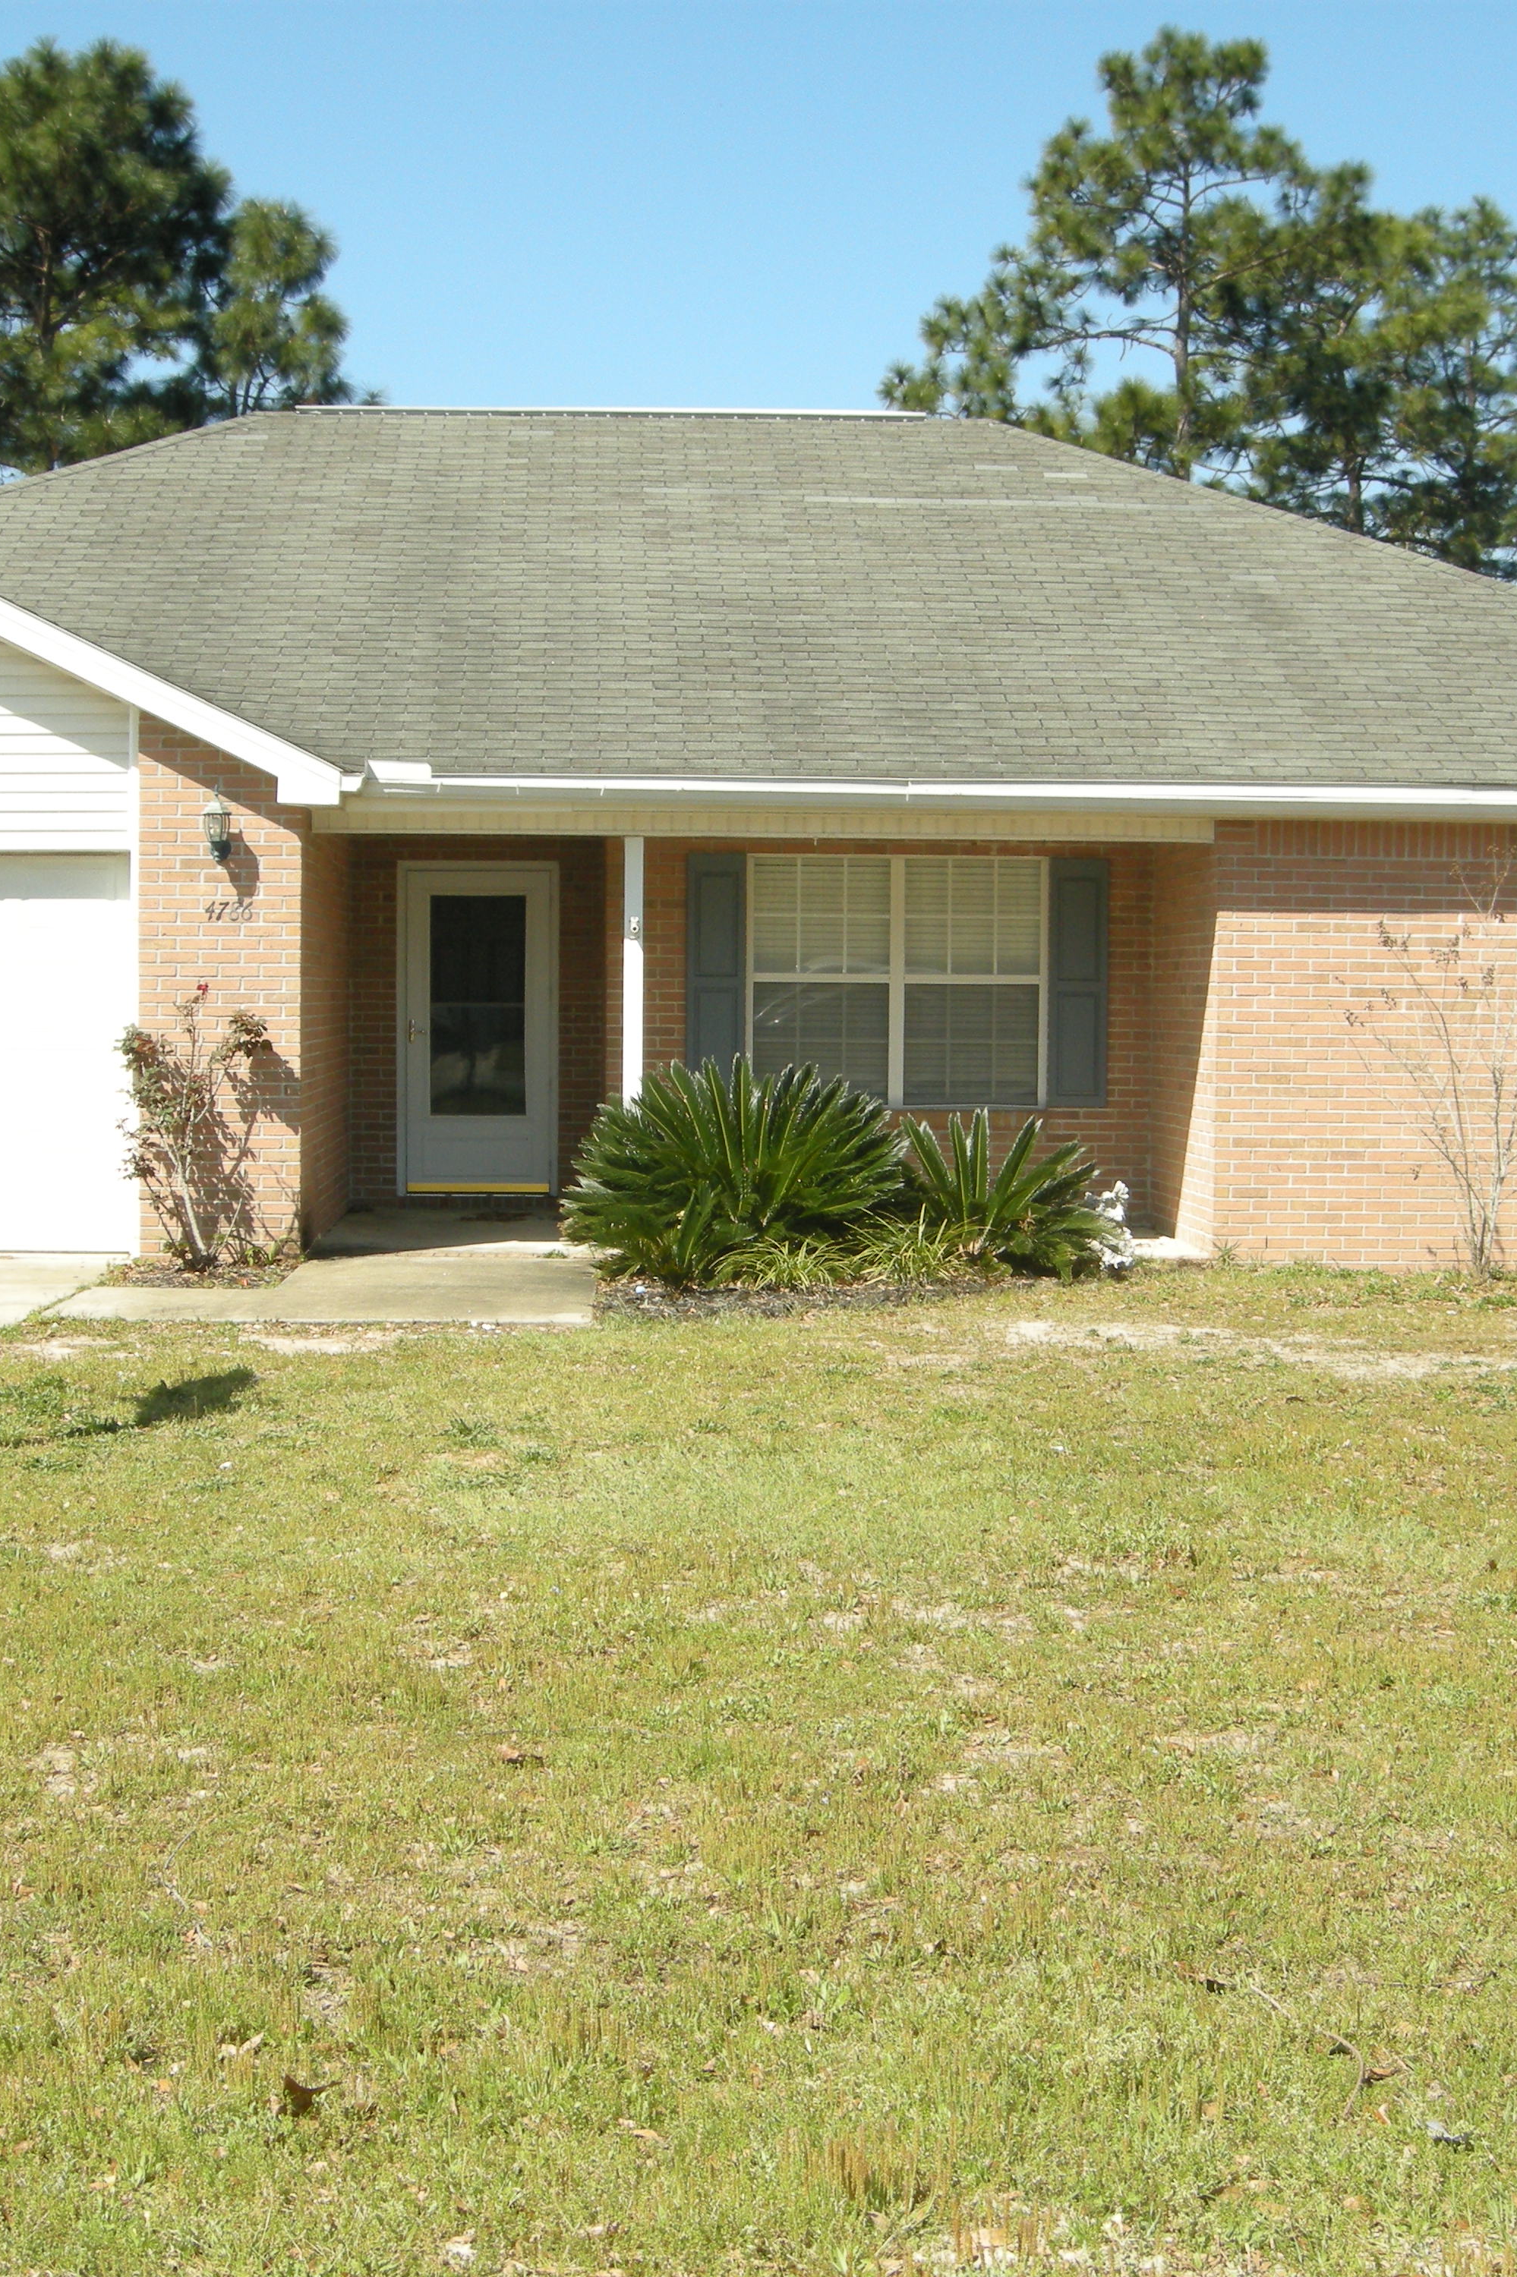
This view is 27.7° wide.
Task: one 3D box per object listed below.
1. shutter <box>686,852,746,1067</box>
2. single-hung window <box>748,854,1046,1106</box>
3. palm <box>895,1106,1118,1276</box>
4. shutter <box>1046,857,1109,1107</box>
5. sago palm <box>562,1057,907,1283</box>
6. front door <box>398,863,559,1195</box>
[{"bbox_3d":[-0.257,-0.971,18.570,0.355,1.500,0.040,0,3,-2],"label":"shutter"},{"bbox_3d":[0.840,-0.940,18.433,1.810,1.500,0.100,0,3,-2],"label":"single-hung window"},{"bbox_3d":[1.283,0.294,16.200,1.200,0.880,1.150,0,3,-2],"label":"palm"},{"bbox_3d":[1.921,-0.933,18.402,0.365,1.500,0.035,0,3,-2],"label":"shutter"},{"bbox_3d":[-0.124,0.155,16.000,1.750,1.140,1.650,0,3,-2],"label":"sago palm"},{"bbox_3d":[-1.772,-0.688,19.465,1.010,2.080,0.090,0,3,-2],"label":"front door"}]

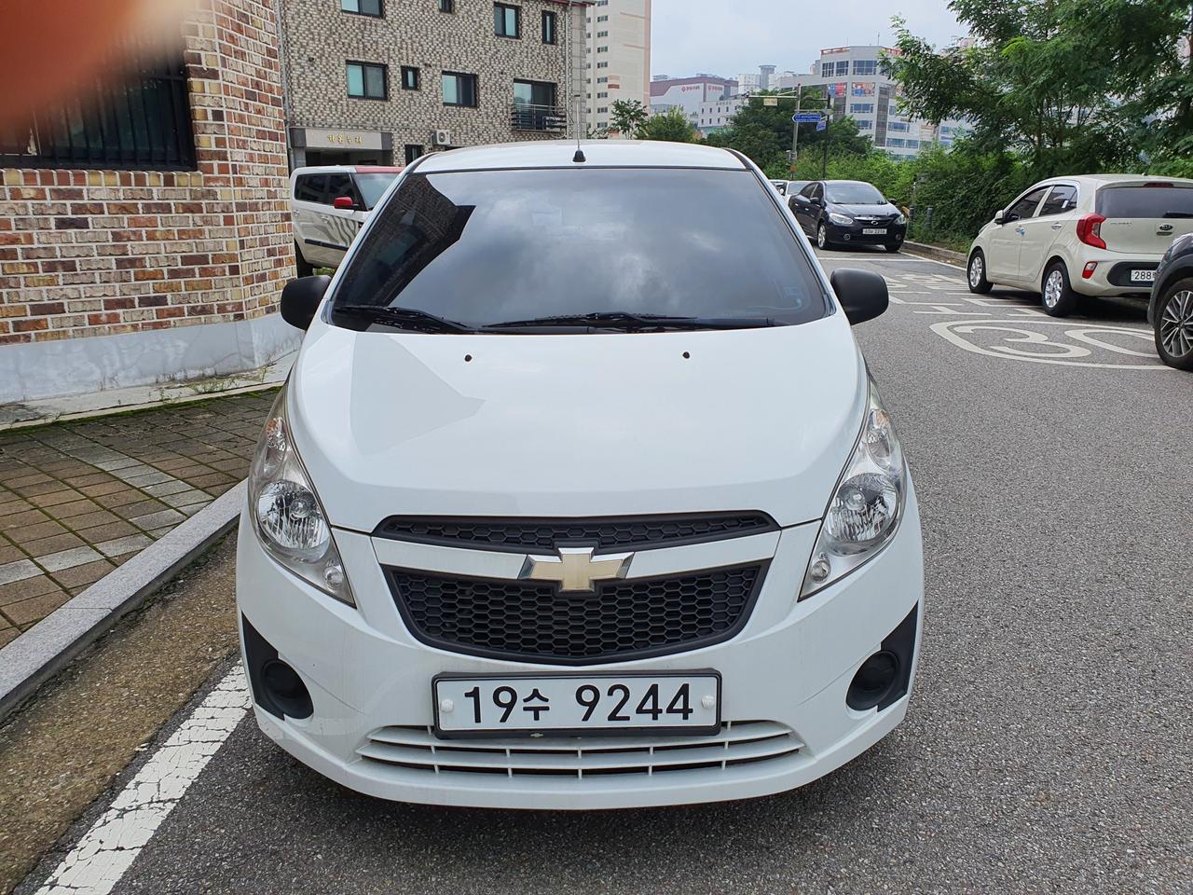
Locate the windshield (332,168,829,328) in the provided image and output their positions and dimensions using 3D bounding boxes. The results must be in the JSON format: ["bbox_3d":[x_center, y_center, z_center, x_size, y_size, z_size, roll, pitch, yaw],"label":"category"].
[{"bbox_3d":[-0.055,-0.587,2.559,1.320,0.110,0.890,-1,43,-1],"label":"windshield"}]

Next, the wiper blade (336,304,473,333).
[{"bbox_3d":[-0.537,-0.360,2.500,0.430,0.042,0.050,11,20,20],"label":"wiper blade"}]

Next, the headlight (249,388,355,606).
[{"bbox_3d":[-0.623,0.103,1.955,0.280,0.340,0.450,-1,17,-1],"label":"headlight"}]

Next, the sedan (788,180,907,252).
[{"bbox_3d":[5.717,-5.433,20.855,1.810,1.480,4.600,-1,17,-3],"label":"sedan"}]

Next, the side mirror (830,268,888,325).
[{"bbox_3d":[0.779,-0.457,2.710,0.190,0.160,0.115,-1,17,0],"label":"side mirror"}]

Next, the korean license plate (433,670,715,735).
[{"bbox_3d":[-0.035,0.473,1.652,0.530,0.122,0.024,-1,17,0],"label":"korean license plate"}]

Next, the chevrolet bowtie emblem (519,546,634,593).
[{"bbox_3d":[-0.037,0.223,1.635,0.202,0.080,0.028,-1,7,0],"label":"chevrolet bowtie emblem"}]

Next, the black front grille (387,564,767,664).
[{"bbox_3d":[-0.032,0.306,1.692,0.745,0.145,0.130,-1,17,-1],"label":"black front grille"}]

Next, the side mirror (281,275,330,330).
[{"bbox_3d":[-0.856,-0.434,2.710,0.190,0.160,0.115,-1,17,0],"label":"side mirror"}]

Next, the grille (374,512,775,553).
[{"bbox_3d":[-0.034,0.156,1.695,0.790,0.070,0.140,-1,17,-1],"label":"grille"}]

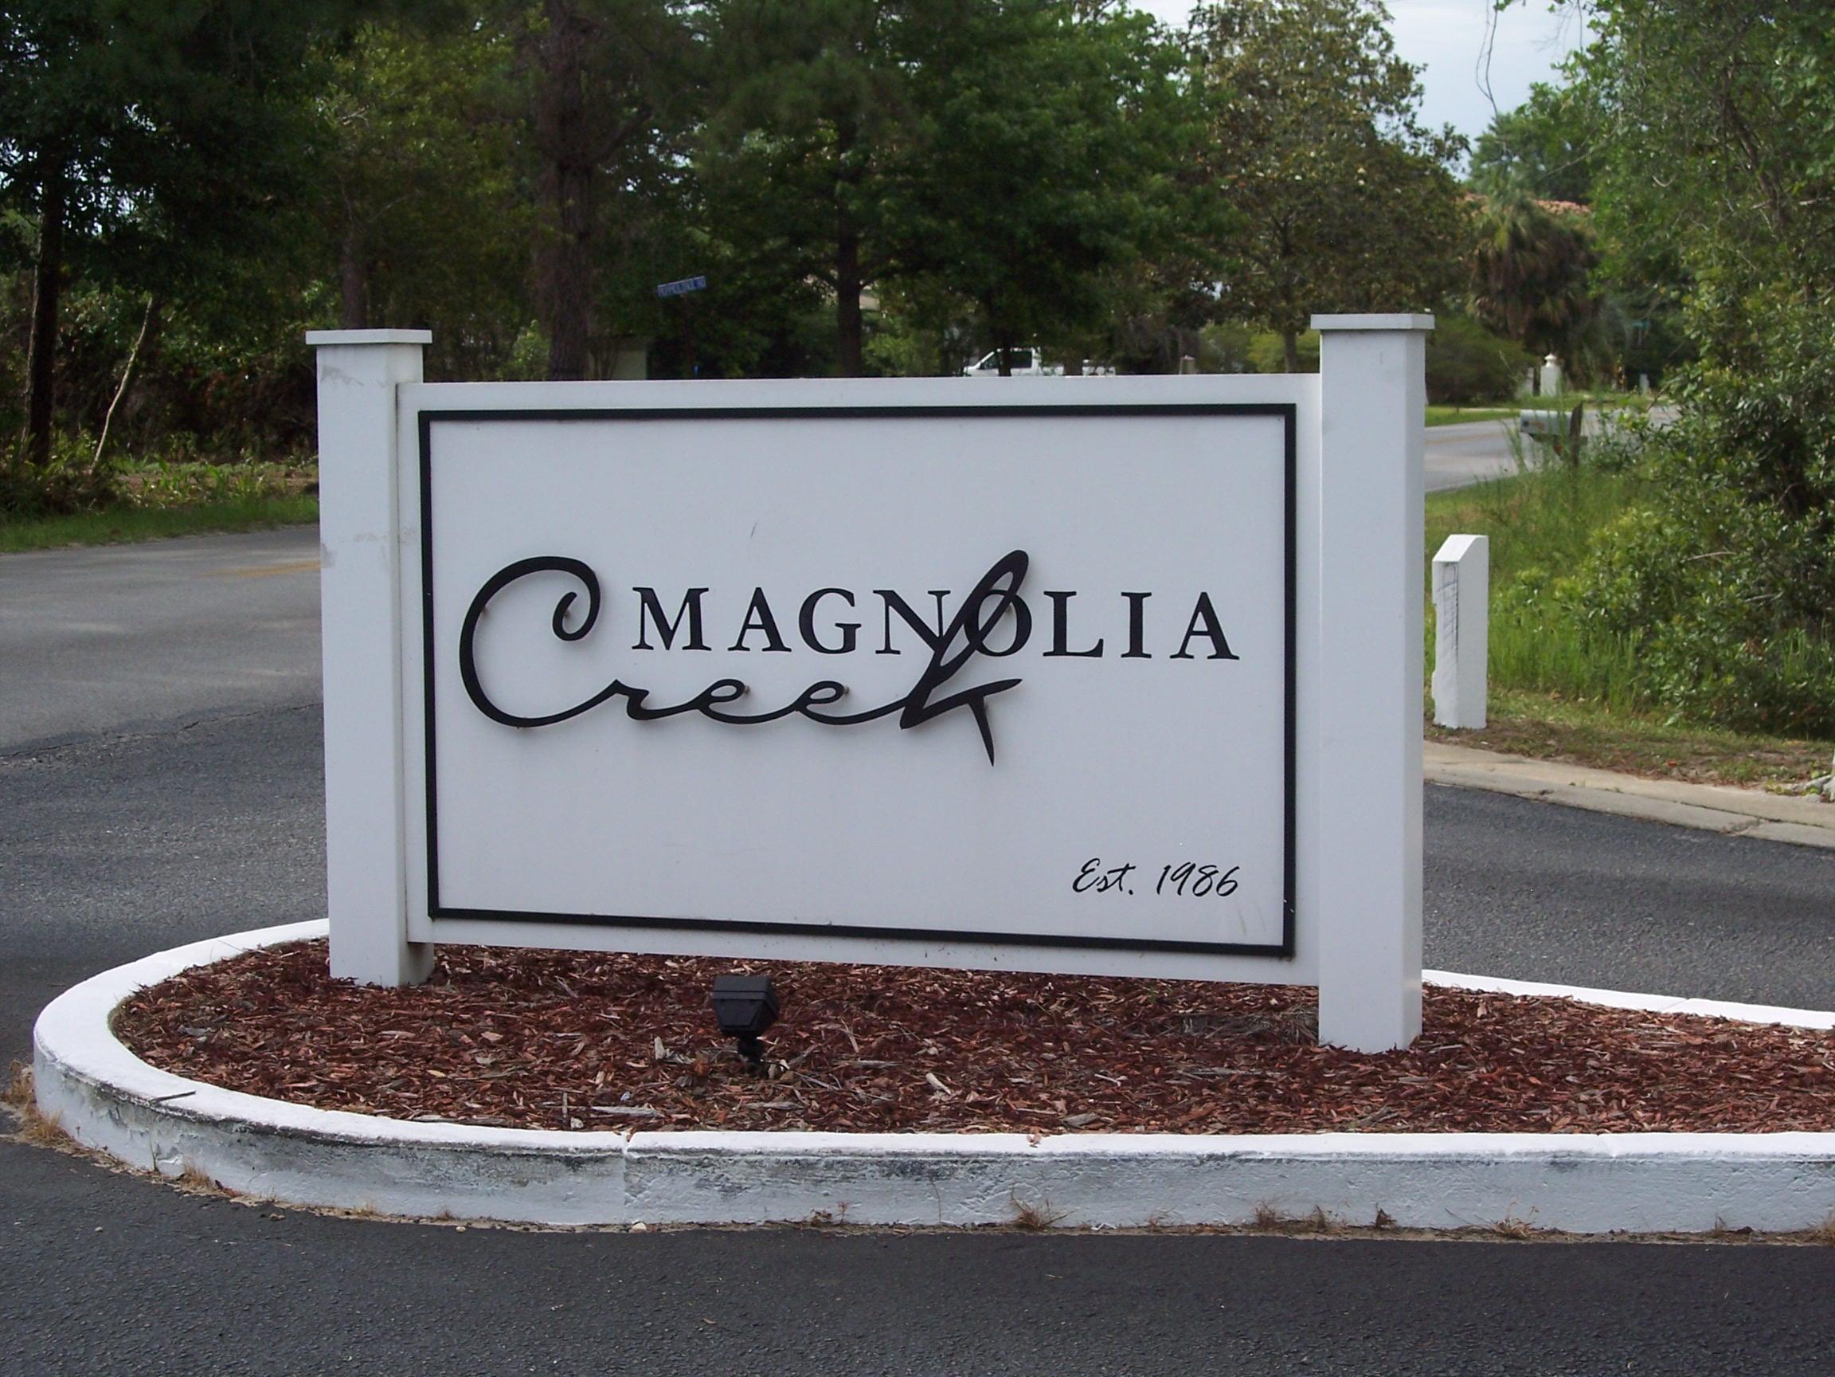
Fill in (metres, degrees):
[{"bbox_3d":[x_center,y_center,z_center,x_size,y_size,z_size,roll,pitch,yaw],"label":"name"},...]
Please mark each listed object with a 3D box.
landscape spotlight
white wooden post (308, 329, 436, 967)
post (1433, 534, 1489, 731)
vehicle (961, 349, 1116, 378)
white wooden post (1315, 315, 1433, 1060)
[{"bbox_3d":[-0.376,0.725,7.527,0.115,0.180,0.110,1,5,22],"label":"landscape spotlight"},{"bbox_3d":[-1.339,-0.075,8.535,0.228,1.609,0.228,1,5,19],"label":"white wooden post"},{"bbox_3d":[2.428,-0.255,15.400,0.172,0.856,0.172,-3,5,-33],"label":"post"},{"bbox_3d":[4.247,-10.940,121.000,5.400,1.850,1.900,0,5,0],"label":"vehicle"},{"bbox_3d":[1.018,-0.016,7.732,0.228,1.626,0.228,1,5,19],"label":"white wooden post"}]

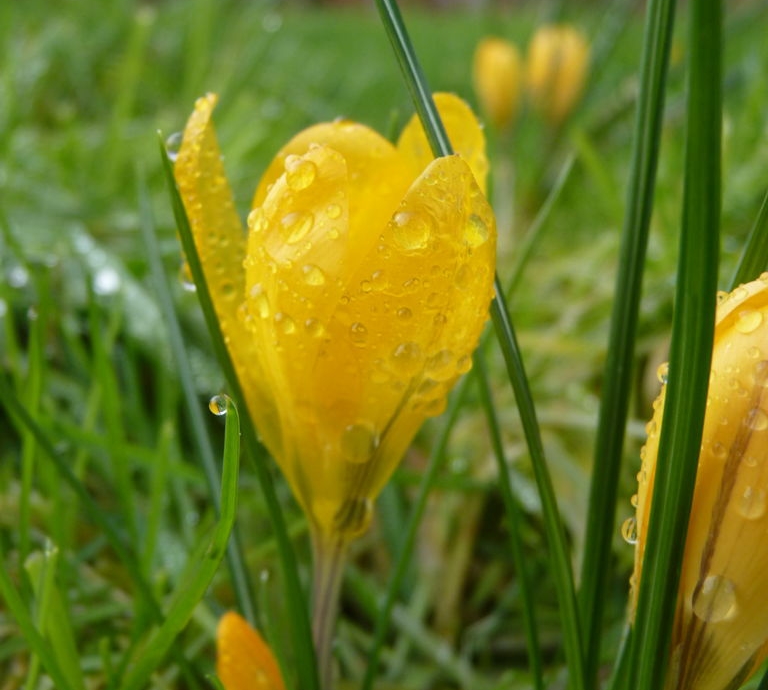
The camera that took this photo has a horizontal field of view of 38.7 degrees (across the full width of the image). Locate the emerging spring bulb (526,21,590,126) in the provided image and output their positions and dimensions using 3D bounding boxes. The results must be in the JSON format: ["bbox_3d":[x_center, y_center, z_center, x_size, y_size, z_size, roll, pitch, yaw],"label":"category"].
[{"bbox_3d":[0.063,-0.099,0.400,0.021,0.034,0.020,4,18,0],"label":"emerging spring bulb"}]

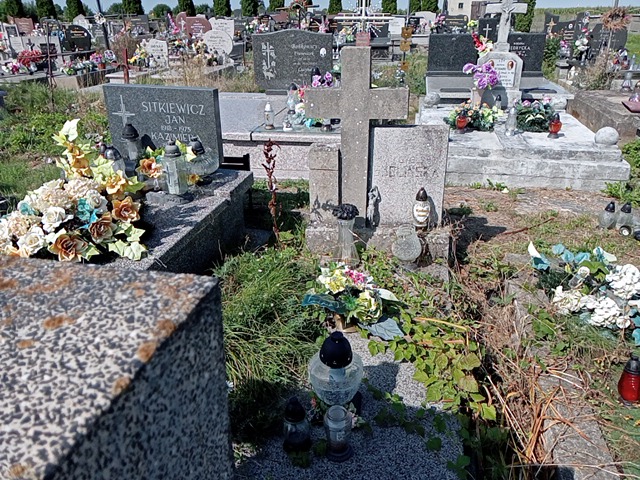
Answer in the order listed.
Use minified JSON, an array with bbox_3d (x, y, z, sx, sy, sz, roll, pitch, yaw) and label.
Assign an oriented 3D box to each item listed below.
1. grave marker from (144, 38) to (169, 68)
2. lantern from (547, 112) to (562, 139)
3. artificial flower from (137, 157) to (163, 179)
[{"bbox_3d":[-3.726,-4.291,11.928,0.493,0.639,0.100,5,24,10],"label":"grave marker"},{"bbox_3d":[2.438,-1.180,5.323,0.127,0.237,0.127,4,24,10],"label":"lantern"},{"bbox_3d":[-1.205,-0.513,3.660,0.165,0.110,0.130,0,24,0],"label":"artificial flower"}]

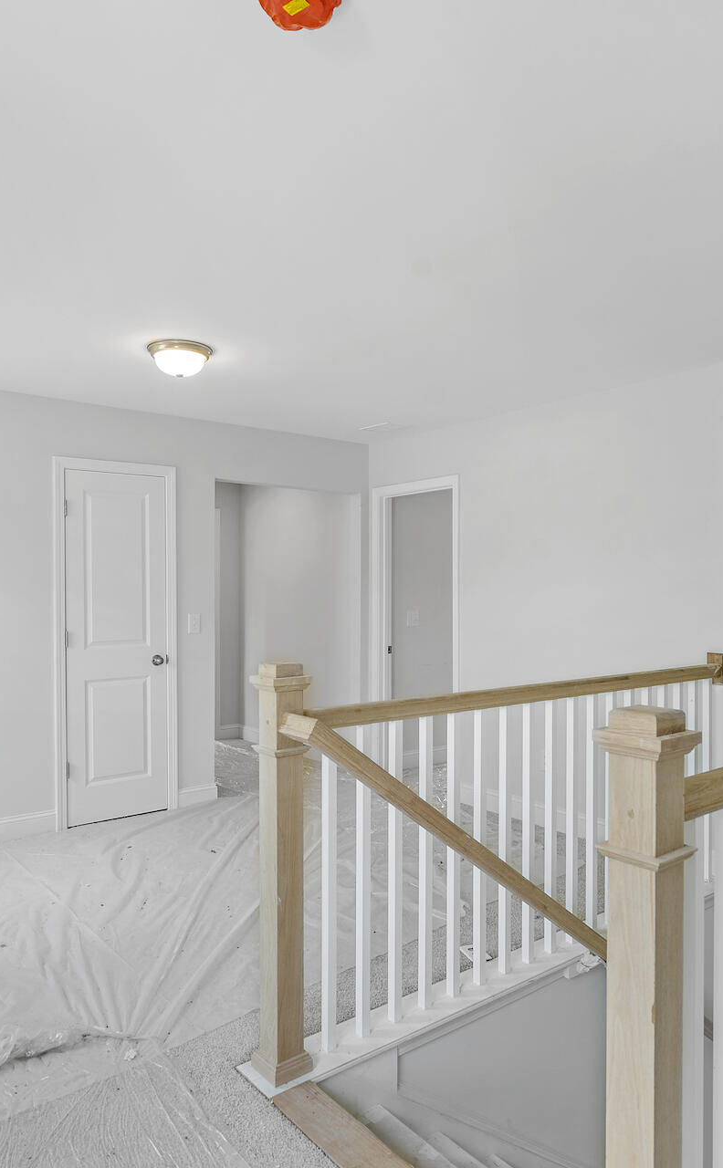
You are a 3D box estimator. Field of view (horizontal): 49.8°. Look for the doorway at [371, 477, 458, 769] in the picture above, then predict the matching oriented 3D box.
[{"bbox_3d":[0.409,0.348,5.441,0.140,2.096,0.879,0,0,-38],"label":"doorway"}]

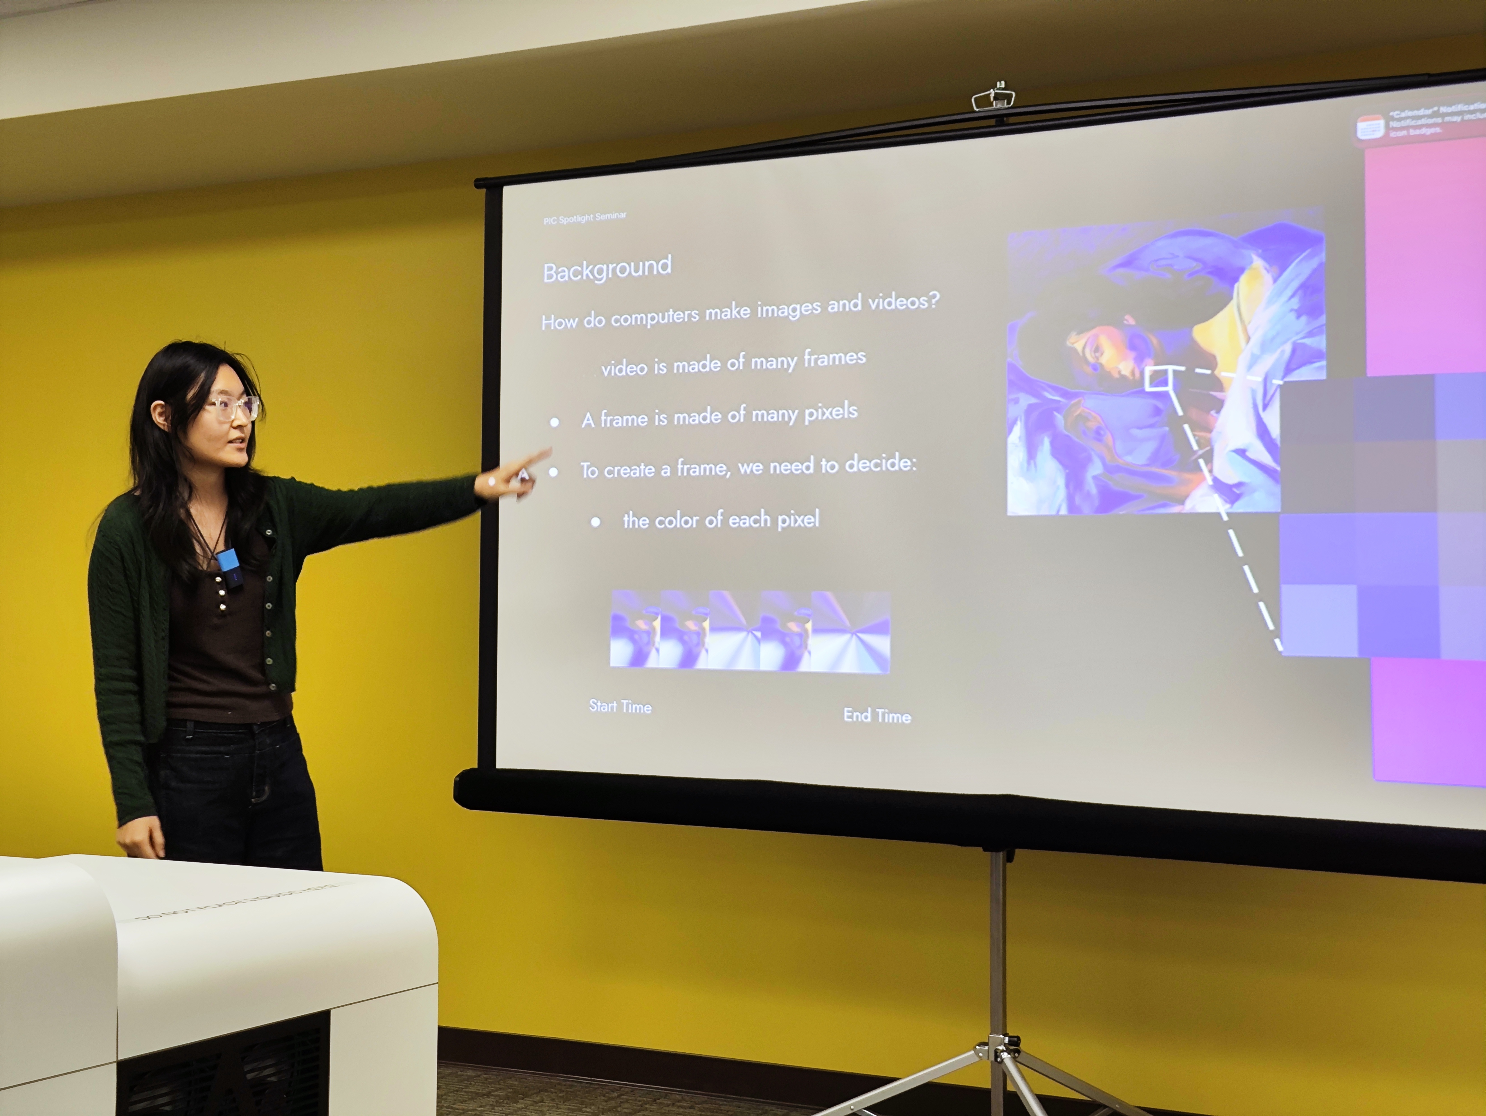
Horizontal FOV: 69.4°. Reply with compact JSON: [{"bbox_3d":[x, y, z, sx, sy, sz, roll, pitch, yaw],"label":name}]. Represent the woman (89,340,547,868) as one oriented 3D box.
[{"bbox_3d":[-0.745,0.417,1.785,0.800,1.640,0.490,-1,-2,41],"label":"woman"}]

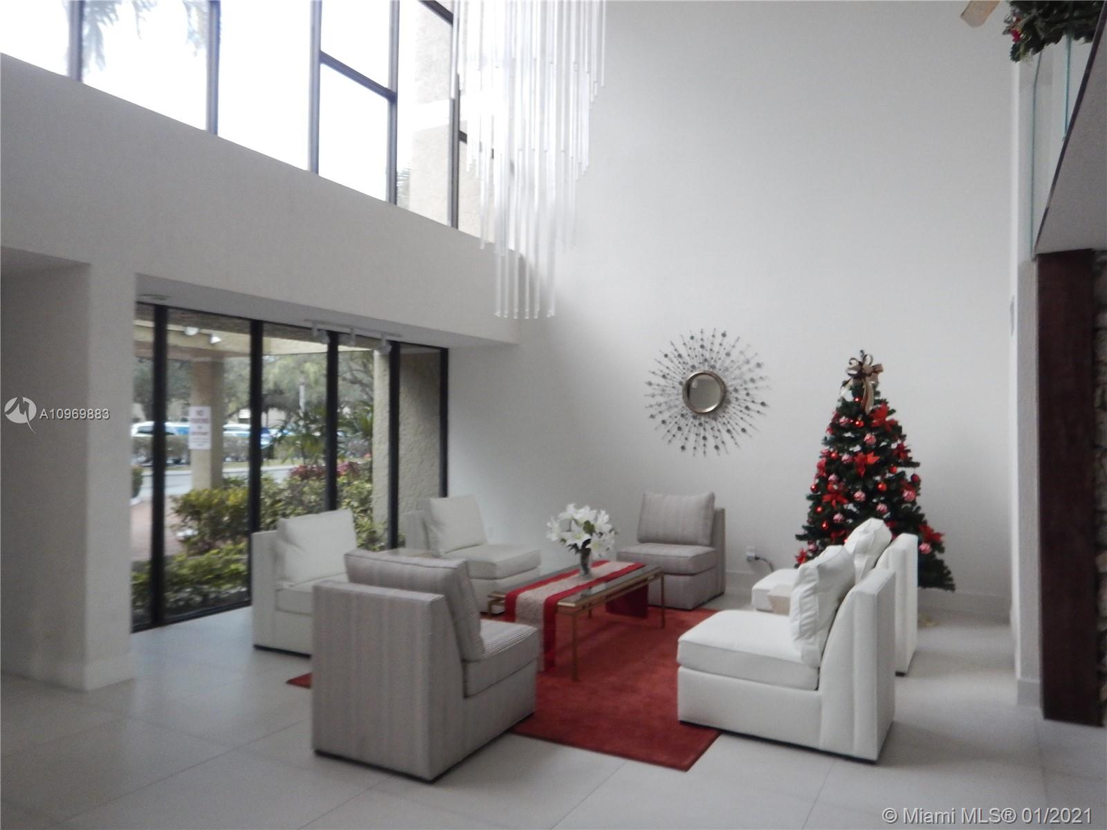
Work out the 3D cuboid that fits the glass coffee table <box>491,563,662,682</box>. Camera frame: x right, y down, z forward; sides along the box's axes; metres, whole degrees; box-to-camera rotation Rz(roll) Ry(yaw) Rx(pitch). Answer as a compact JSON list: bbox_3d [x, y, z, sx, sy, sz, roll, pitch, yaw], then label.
[{"bbox_3d":[0.210,1.348,5.262,0.603,0.456,1.441,-1,-1,29],"label":"glass coffee table"}]

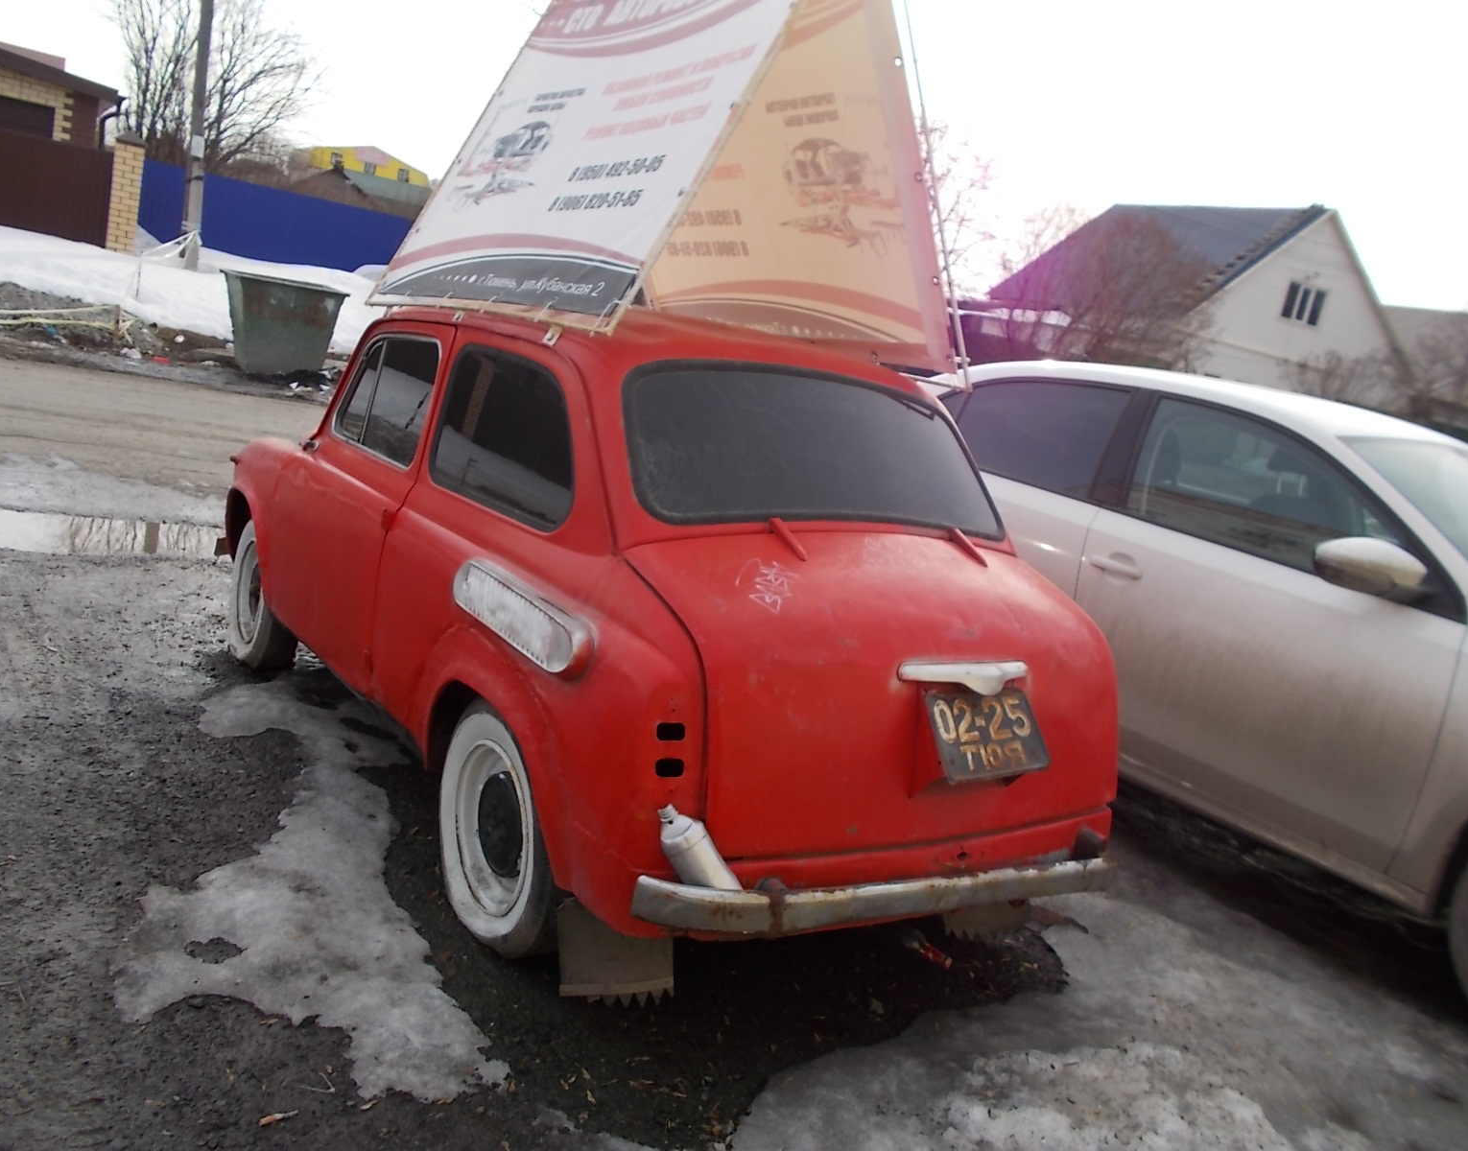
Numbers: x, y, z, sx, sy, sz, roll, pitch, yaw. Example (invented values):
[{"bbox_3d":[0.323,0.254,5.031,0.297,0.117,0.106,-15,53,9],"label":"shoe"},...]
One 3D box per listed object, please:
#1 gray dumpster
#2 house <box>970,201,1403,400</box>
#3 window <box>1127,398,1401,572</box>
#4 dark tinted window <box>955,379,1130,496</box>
[{"bbox_3d":[-5.100,-2.820,13.050,1.170,1.050,1.000,1,14,-36],"label":"gray dumpster"},{"bbox_3d":[12.818,-6.809,32.849,8.700,6.979,7.400,4,13,-29],"label":"house"},{"bbox_3d":[1.505,-0.252,3.250,0.050,0.418,0.918,29,-4,-40],"label":"window"},{"bbox_3d":[1.012,-0.505,3.917,0.050,0.372,0.673,29,-4,-40],"label":"dark tinted window"}]

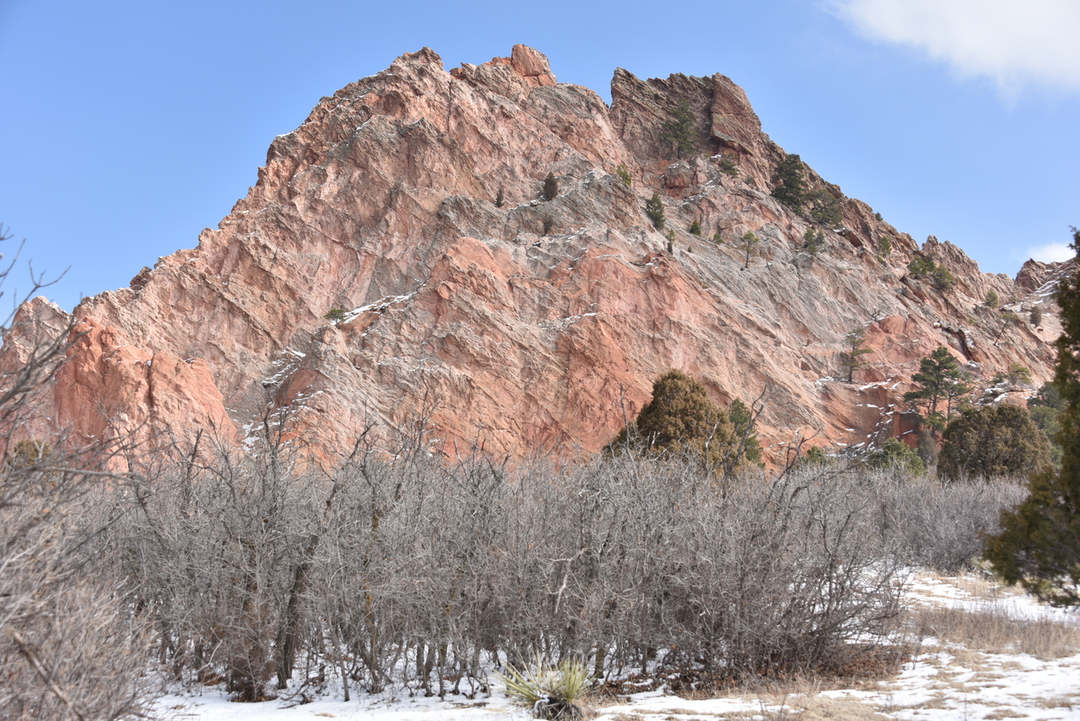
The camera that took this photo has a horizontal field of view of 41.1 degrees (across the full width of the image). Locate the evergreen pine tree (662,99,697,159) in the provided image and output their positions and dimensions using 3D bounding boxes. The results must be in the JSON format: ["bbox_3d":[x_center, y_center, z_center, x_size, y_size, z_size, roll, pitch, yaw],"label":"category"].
[{"bbox_3d":[17.647,-29.269,182.000,4.478,7.287,4.254,0,-6,0],"label":"evergreen pine tree"}]

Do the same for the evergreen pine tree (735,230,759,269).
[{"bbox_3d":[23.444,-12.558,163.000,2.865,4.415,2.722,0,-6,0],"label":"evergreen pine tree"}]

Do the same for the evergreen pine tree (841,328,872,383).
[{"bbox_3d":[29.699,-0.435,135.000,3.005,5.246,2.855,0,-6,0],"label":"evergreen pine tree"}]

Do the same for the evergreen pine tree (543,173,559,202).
[{"bbox_3d":[1.230,-20.226,168.000,1.968,3.363,1.870,0,-6,0],"label":"evergreen pine tree"}]

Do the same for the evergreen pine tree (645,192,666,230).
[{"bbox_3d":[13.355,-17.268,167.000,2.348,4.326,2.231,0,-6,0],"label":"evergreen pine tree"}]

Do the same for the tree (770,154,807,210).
[{"bbox_3d":[30.194,-21.684,175.000,4.511,6.800,4.286,0,-6,0],"label":"tree"}]

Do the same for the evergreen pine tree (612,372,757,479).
[{"bbox_3d":[5.494,3.142,55.000,5.671,5.440,4.820,0,-6,0],"label":"evergreen pine tree"}]

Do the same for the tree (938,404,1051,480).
[{"bbox_3d":[20.545,4.284,65.000,5.103,4.669,4.848,0,-6,0],"label":"tree"}]

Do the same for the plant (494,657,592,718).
[{"bbox_3d":[0.026,2.497,11.000,0.741,0.408,0.704,0,-6,0],"label":"plant"}]

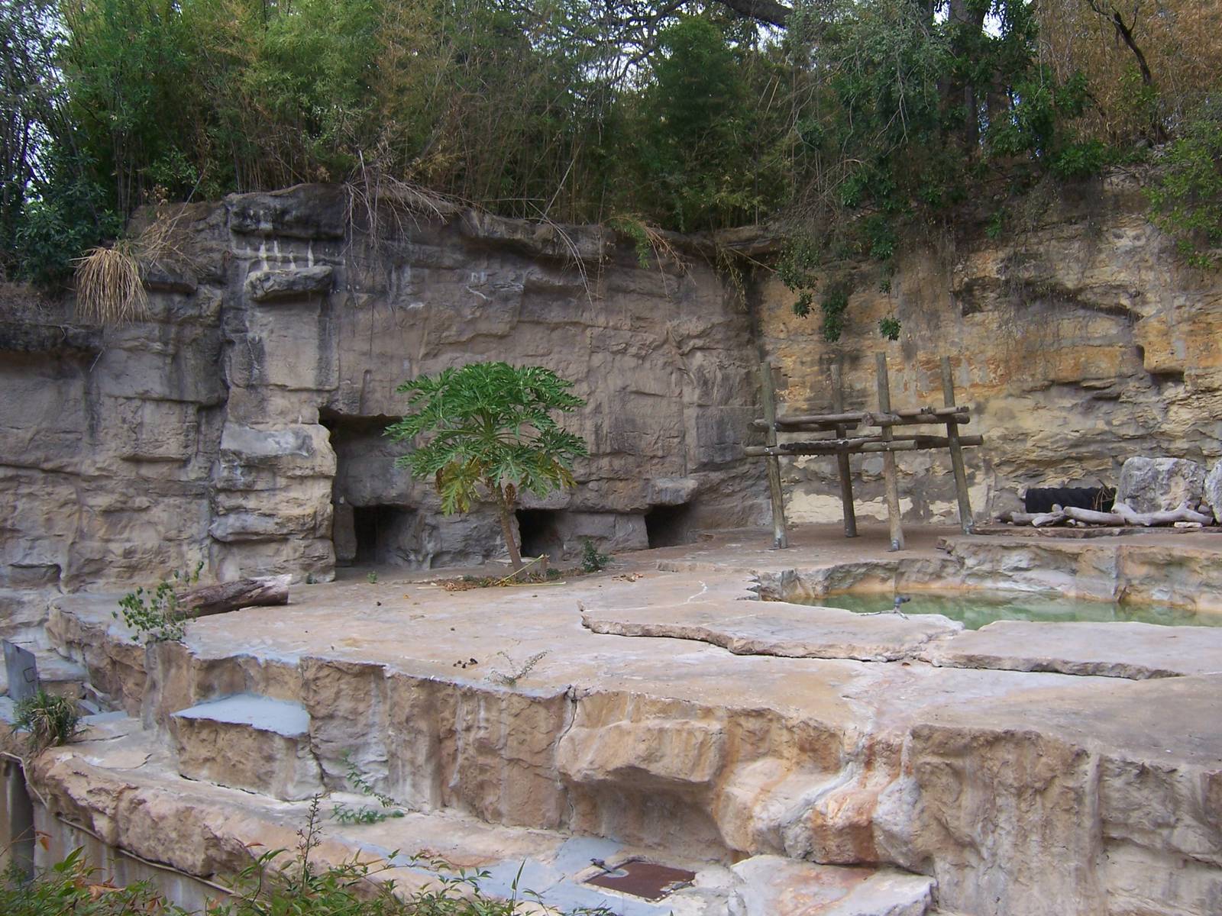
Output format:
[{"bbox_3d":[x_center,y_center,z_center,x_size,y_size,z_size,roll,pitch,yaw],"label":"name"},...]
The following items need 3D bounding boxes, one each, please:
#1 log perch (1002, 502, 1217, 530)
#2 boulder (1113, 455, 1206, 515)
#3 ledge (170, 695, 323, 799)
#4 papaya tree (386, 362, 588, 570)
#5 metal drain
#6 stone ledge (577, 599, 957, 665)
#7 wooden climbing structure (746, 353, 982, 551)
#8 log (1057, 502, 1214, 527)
[{"bbox_3d":[8.704,0.995,20.586,3.492,0.427,0.582,-2,1,22],"label":"log perch"},{"bbox_3d":[9.829,0.514,20.871,1.552,1.115,1.067,-2,1,18],"label":"boulder"},{"bbox_3d":[-3.154,2.488,10.123,1.455,0.504,0.776,-2,1,32],"label":"ledge"},{"bbox_3d":[-1.691,0.185,17.269,2.813,3.055,2.667,-2,1,0],"label":"papaya tree"},{"bbox_3d":[0.201,2.832,7.782,0.543,0.049,0.504,-2,1,38],"label":"metal drain"},{"bbox_3d":[1.412,1.642,11.229,3.589,0.175,1.698,-2,1,36],"label":"stone ledge"},{"bbox_3d":[4.414,-0.094,20.179,2.813,3.104,3.007,-2,1,38],"label":"wooden climbing structure"},{"bbox_3d":[9.121,0.980,20.343,2.522,0.388,0.485,-2,1,22],"label":"log"}]

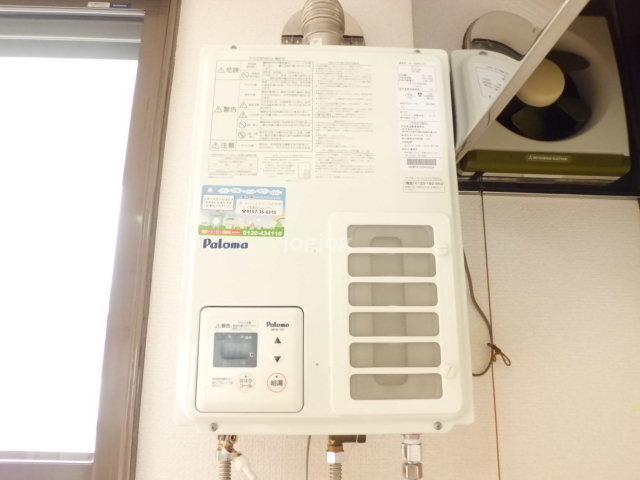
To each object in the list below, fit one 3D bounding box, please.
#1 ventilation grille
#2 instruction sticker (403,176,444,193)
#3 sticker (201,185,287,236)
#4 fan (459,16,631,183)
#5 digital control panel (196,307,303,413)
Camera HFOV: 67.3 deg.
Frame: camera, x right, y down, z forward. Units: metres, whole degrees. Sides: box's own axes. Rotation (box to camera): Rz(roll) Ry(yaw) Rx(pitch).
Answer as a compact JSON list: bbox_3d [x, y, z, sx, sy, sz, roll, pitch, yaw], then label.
[{"bbox_3d":[0.088,0.083,0.574,0.107,0.206,0.012,1,-14,-2],"label":"ventilation grille"},{"bbox_3d":[0.135,-0.071,0.623,0.053,0.021,0.002,0,-14,-2],"label":"instruction sticker"},{"bbox_3d":[-0.097,-0.036,0.607,0.107,0.065,0.002,0,-14,-2],"label":"sticker"},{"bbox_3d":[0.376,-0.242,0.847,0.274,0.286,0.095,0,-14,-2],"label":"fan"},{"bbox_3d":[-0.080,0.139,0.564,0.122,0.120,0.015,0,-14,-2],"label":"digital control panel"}]

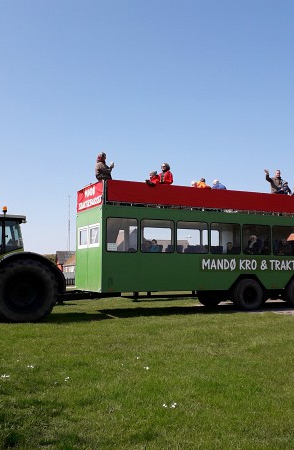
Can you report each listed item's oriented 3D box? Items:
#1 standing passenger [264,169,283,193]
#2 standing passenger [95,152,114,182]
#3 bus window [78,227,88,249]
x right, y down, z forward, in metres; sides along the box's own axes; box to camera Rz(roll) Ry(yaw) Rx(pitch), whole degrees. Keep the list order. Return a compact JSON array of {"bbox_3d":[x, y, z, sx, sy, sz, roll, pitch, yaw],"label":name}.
[{"bbox_3d":[4.776,-1.210,17.425,0.750,1.750,0.450,0,-5,11],"label":"standing passenger"},{"bbox_3d":[-1.387,-1.485,15.116,0.650,1.720,0.550,2,-5,-15],"label":"standing passenger"},{"bbox_3d":[-2.118,0.440,15.629,0.070,0.720,1.112,3,-5,-24],"label":"bus window"}]

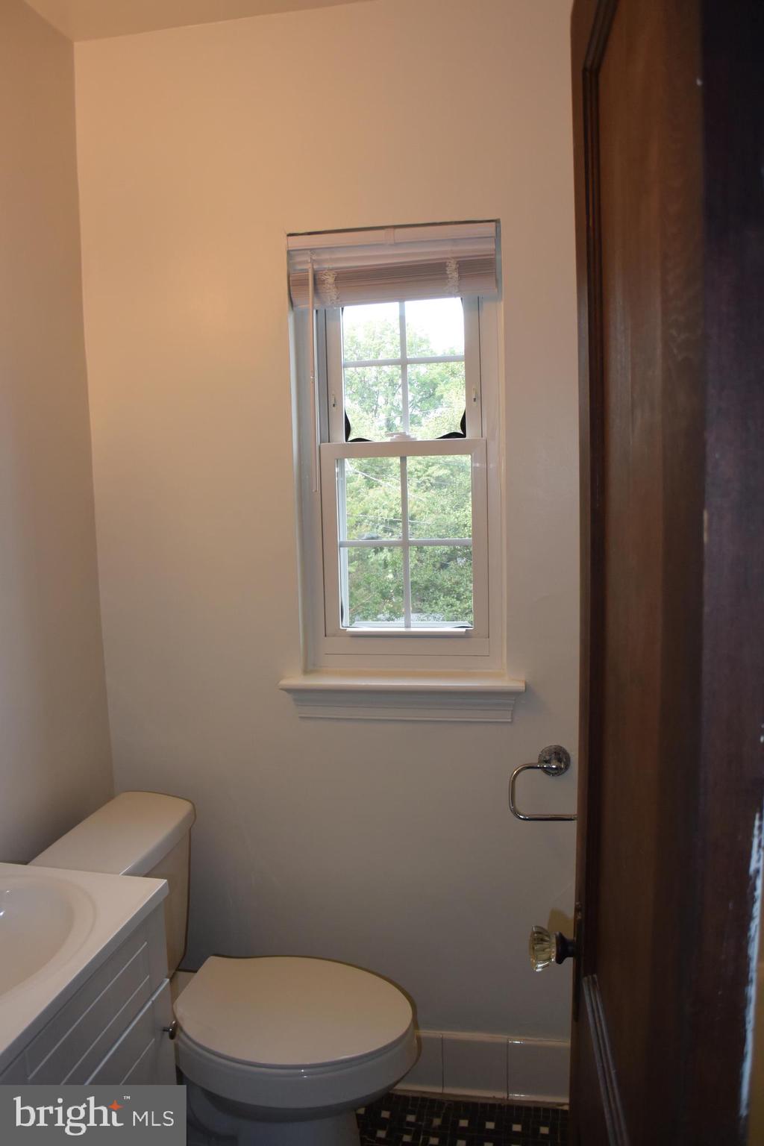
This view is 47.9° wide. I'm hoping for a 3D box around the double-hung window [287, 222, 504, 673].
[{"bbox_3d":[0.043,-0.258,1.925,0.460,0.965,0.120,-1,5,11],"label":"double-hung window"}]

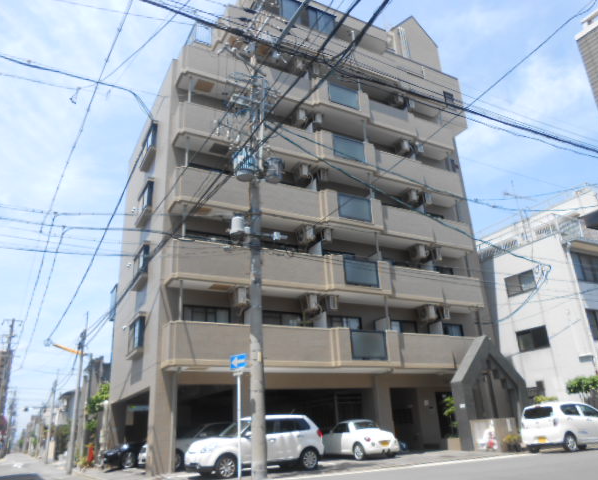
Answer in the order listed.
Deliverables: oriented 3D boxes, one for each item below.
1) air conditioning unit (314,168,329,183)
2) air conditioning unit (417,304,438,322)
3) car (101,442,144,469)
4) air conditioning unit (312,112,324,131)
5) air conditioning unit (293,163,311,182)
[{"bbox_3d":[0.925,-2.638,20.891,0.320,0.580,0.780,8,-24,-26],"label":"air conditioning unit"},{"bbox_3d":[5.591,3.260,20.974,0.300,0.570,0.780,7,-23,-24],"label":"air conditioning unit"},{"bbox_3d":[-5.689,8.437,19.727,4.400,1.470,1.700,7,-23,-24],"label":"car"},{"bbox_3d":[0.717,-5.409,22.231,0.300,0.560,0.780,9,-24,-28],"label":"air conditioning unit"},{"bbox_3d":[0.130,-2.855,20.878,0.300,0.570,0.780,7,-23,-24],"label":"air conditioning unit"}]

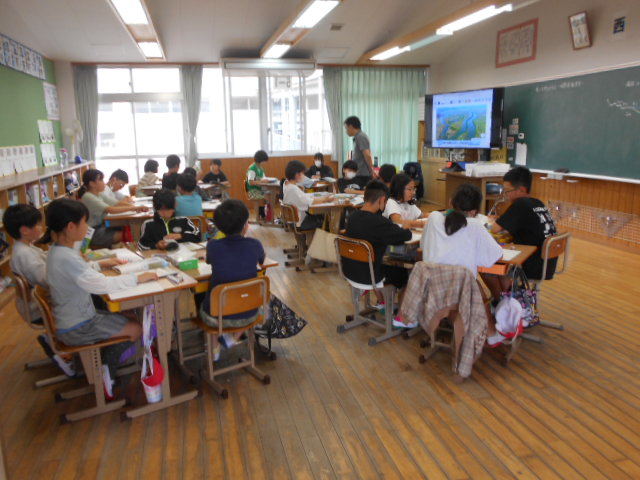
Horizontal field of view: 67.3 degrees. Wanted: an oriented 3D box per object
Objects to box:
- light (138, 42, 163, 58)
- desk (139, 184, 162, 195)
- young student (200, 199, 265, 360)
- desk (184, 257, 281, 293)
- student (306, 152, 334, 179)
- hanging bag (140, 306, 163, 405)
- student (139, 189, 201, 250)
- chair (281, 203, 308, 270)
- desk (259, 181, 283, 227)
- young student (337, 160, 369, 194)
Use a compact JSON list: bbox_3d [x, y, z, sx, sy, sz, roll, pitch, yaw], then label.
[{"bbox_3d":[-2.480,-2.827,7.063,0.270,0.100,1.250,-4,13,-14],"label":"light"},{"bbox_3d":[-2.428,-0.501,7.444,0.433,0.665,0.625,-2,13,-4],"label":"desk"},{"bbox_3d":[-0.530,0.275,2.891,0.410,1.073,0.570,-9,15,-31],"label":"young student"},{"bbox_3d":[-0.625,0.456,3.015,0.630,0.620,0.430,-10,15,-34],"label":"desk"},{"bbox_3d":[0.001,-0.882,7.890,0.440,1.090,0.580,-1,13,0],"label":"student"},{"bbox_3d":[-0.874,0.597,2.509,0.120,0.530,0.090,-9,15,-32],"label":"hanging bag"},{"bbox_3d":[-1.091,0.139,3.675,0.430,1.015,0.550,-9,15,-31],"label":"student"},{"bbox_3d":[-0.136,-0.031,5.150,0.412,0.667,0.369,-8,14,-29],"label":"chair"},{"bbox_3d":[-0.598,-0.571,7.616,0.433,0.665,0.625,7,15,32],"label":"desk"},{"bbox_3d":[0.410,-0.431,5.877,0.450,1.070,0.580,-1,13,0],"label":"young student"}]

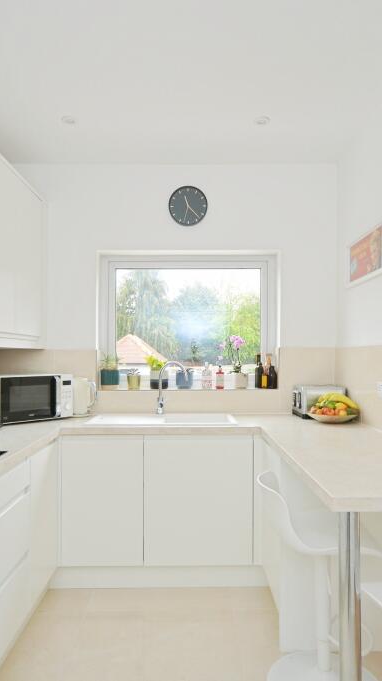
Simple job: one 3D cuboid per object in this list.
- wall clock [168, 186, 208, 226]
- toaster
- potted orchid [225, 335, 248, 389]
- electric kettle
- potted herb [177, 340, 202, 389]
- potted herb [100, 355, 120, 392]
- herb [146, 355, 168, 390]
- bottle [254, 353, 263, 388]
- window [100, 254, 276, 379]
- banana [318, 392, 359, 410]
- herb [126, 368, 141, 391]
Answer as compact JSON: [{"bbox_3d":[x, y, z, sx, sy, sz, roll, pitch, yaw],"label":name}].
[{"bbox_3d":[-0.020,-0.906,3.054,0.262,0.270,0.040,0,-1,0],"label":"wall clock"},{"bbox_3d":[0.820,0.385,2.910,0.280,0.198,0.250,0,-1,0],"label":"toaster"},{"bbox_3d":[0.311,0.147,3.110,0.164,0.376,0.120,0,-1,0],"label":"potted orchid"},{"bbox_3d":[-0.707,0.358,2.910,0.210,0.250,0.155,0,-1,0],"label":"electric kettle"},{"bbox_3d":[-0.021,0.164,3.110,0.150,0.330,0.140,0,-1,0],"label":"potted herb"},{"bbox_3d":[-0.554,0.215,3.101,0.140,0.239,0.130,0,-1,0],"label":"potted herb"},{"bbox_3d":[-0.235,0.215,3.104,0.150,0.239,0.135,0,-1,0],"label":"herb"},{"bbox_3d":[0.465,0.212,3.119,0.065,0.246,0.070,0,-1,0],"label":"bottle"},{"bbox_3d":[-0.019,-0.142,3.220,1.240,0.930,0.080,0,-1,0],"label":"window"},{"bbox_3d":[0.850,0.351,2.620,0.235,0.110,0.140,0,-1,0],"label":"banana"},{"bbox_3d":[-0.392,0.263,3.102,0.109,0.144,0.100,0,-1,0],"label":"herb"}]

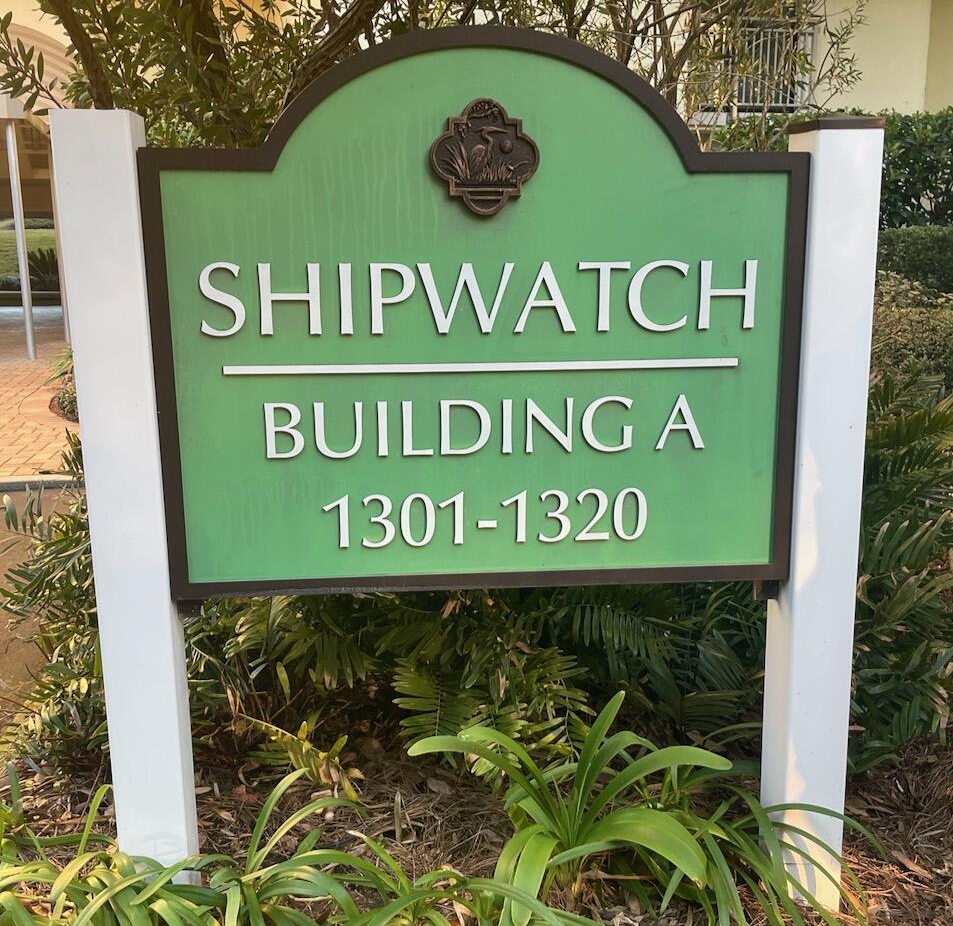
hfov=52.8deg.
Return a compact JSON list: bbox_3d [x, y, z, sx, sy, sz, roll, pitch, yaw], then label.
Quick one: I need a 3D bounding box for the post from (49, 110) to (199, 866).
[{"bbox_3d":[-0.621,0.107,1.740,0.122,1.400,0.122,-2,11,-6],"label":"post"}]

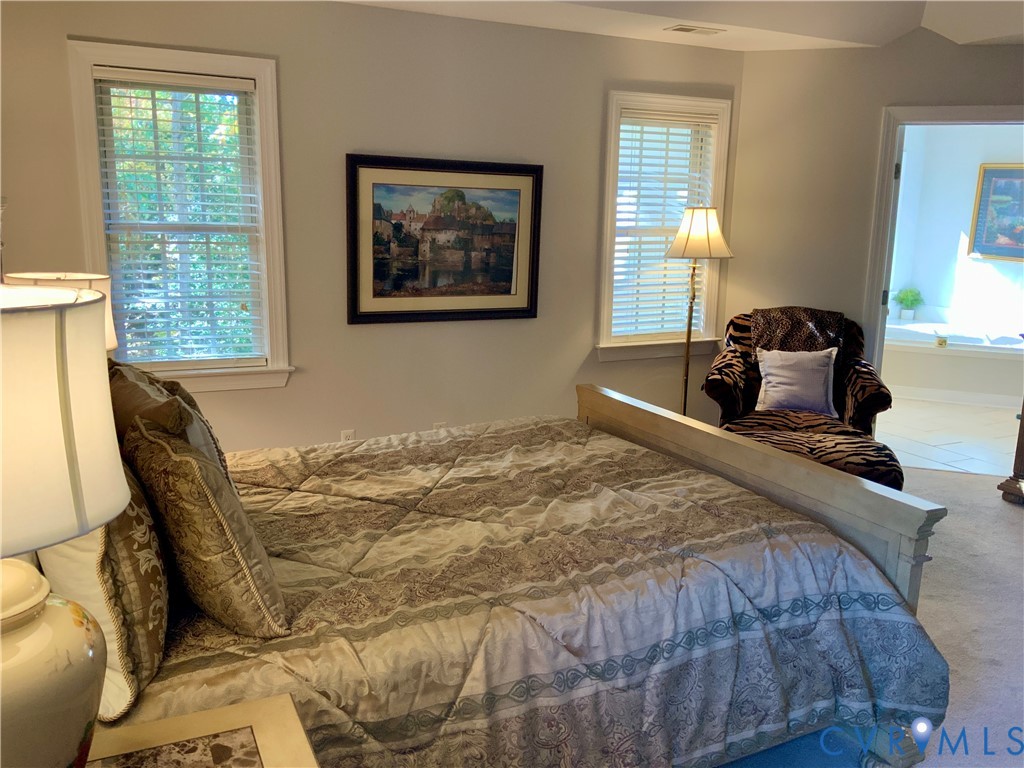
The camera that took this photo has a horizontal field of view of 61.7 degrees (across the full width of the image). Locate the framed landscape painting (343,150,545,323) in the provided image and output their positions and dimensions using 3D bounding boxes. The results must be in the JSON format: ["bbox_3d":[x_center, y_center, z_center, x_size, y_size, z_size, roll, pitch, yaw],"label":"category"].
[{"bbox_3d":[-0.329,-0.752,4.557,1.090,0.845,0.040,-4,12,-24],"label":"framed landscape painting"}]

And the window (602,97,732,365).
[{"bbox_3d":[0.916,-0.958,5.125,0.855,1.455,0.090,-4,12,-24],"label":"window"}]

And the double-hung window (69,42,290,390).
[{"bbox_3d":[-1.523,-0.732,4.032,0.900,1.570,0.100,-4,12,-24],"label":"double-hung window"}]

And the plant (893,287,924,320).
[{"bbox_3d":[3.913,-0.794,8.466,0.310,0.325,0.310,5,12,20],"label":"plant"}]

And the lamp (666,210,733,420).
[{"bbox_3d":[1.028,-0.246,4.950,0.410,1.535,0.410,-4,12,-24],"label":"lamp"}]

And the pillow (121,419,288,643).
[{"bbox_3d":[-0.647,0.282,1.841,0.180,0.450,0.460,-32,26,-26],"label":"pillow"}]

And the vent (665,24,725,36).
[{"bbox_3d":[0.973,-1.871,4.552,0.310,0.020,0.165,-4,12,-24],"label":"vent"}]

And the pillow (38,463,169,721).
[{"bbox_3d":[-0.813,0.292,1.699,0.200,0.470,0.620,-16,17,-25],"label":"pillow"}]

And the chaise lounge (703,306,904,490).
[{"bbox_3d":[1.473,0.143,4.463,0.930,0.970,1.570,4,11,16],"label":"chaise lounge"}]

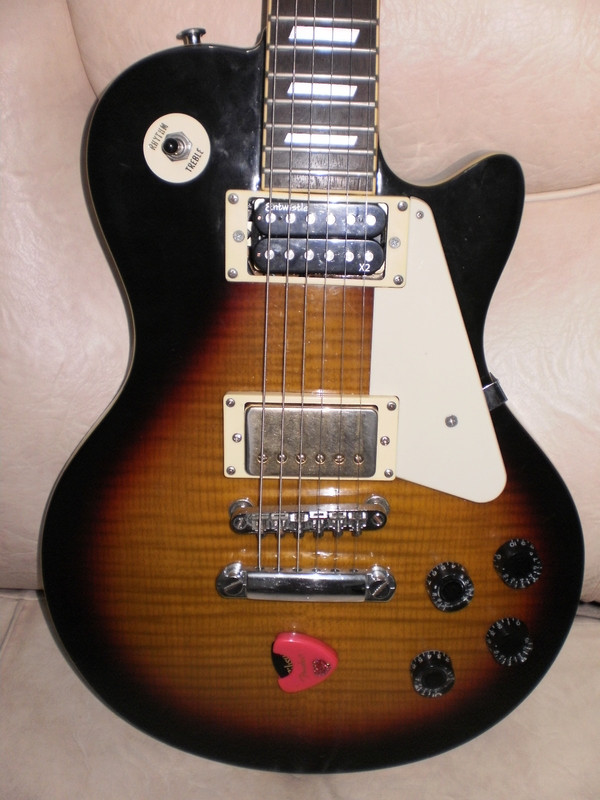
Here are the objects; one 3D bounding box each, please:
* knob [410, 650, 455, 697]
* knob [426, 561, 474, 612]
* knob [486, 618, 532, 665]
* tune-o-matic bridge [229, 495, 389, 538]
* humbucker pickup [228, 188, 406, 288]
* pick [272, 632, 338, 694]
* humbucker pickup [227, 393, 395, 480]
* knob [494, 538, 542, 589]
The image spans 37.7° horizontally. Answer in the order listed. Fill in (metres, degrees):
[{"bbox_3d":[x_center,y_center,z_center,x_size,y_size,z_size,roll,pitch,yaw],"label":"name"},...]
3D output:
[{"bbox_3d":[0.076,0.156,0.500,0.025,0.025,0.014,2,13,0],"label":"knob"},{"bbox_3d":[0.084,0.104,0.487,0.025,0.025,0.014,1,12,-1],"label":"knob"},{"bbox_3d":[0.119,0.138,0.498,0.025,0.025,0.014,2,12,-1],"label":"knob"},{"bbox_3d":[0.005,0.064,0.475,0.085,0.015,0.017,-1,12,-1],"label":"tune-o-matic bridge"},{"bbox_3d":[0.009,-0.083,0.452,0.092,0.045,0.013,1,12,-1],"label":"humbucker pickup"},{"bbox_3d":[0.003,0.149,0.498,0.035,0.033,0.006,-6,12,0],"label":"pick"},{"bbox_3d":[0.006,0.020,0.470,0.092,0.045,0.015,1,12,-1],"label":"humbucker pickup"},{"bbox_3d":[0.121,0.091,0.487,0.025,0.025,0.014,2,12,0],"label":"knob"}]

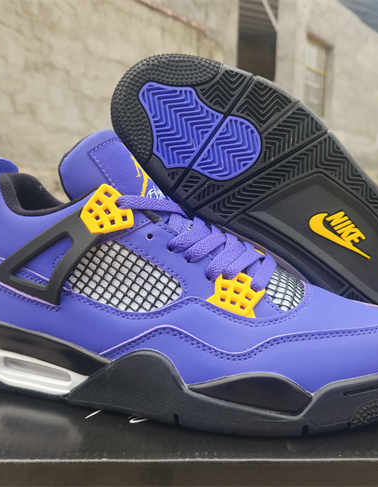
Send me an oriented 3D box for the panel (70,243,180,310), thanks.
[{"bbox_3d":[-0.038,0.019,0.244,0.071,0.041,0.012,2,-8,12],"label":"panel"}]

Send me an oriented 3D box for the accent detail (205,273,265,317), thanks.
[{"bbox_3d":[0.026,0.027,0.240,0.034,0.030,0.009,2,-35,12],"label":"accent detail"}]

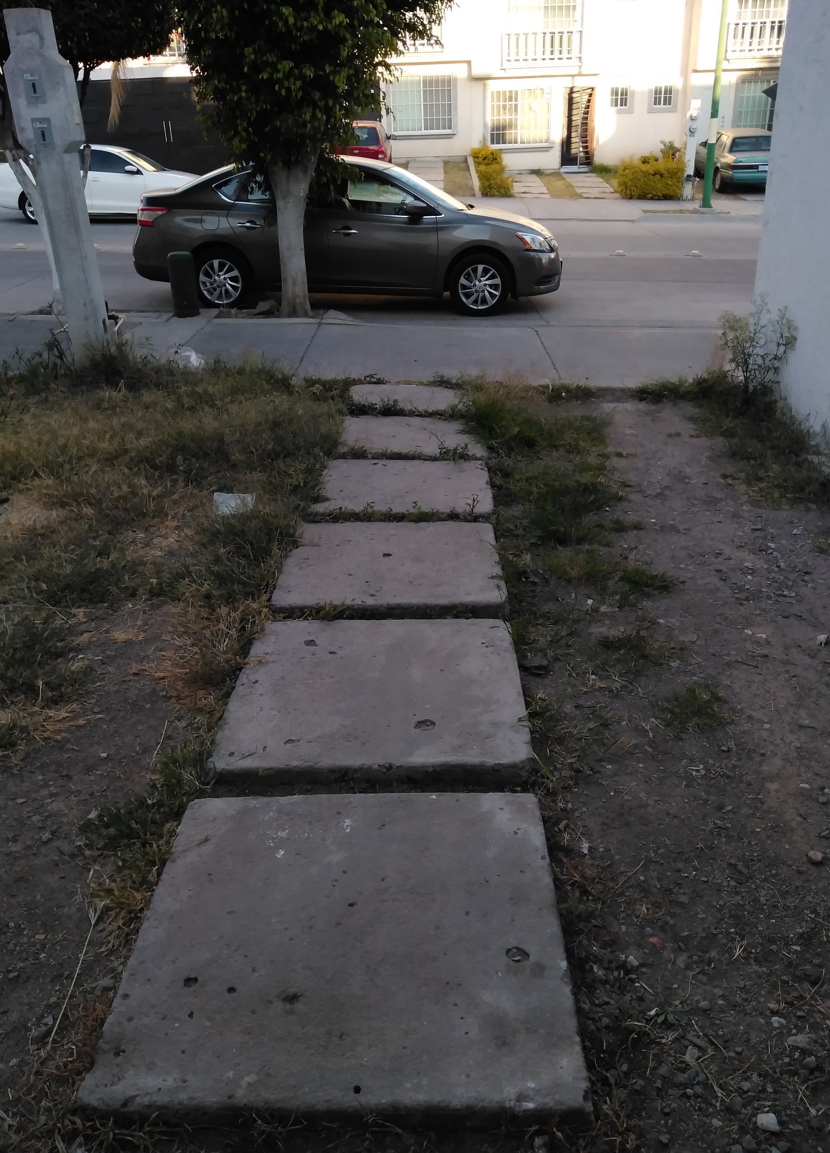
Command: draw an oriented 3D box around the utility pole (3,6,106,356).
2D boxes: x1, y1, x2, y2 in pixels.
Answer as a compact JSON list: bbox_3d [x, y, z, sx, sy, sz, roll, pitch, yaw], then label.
[{"bbox_3d":[-2.431,-2.587,5.908,0.420,2.162,0.270,-2,24,0],"label":"utility pole"}]

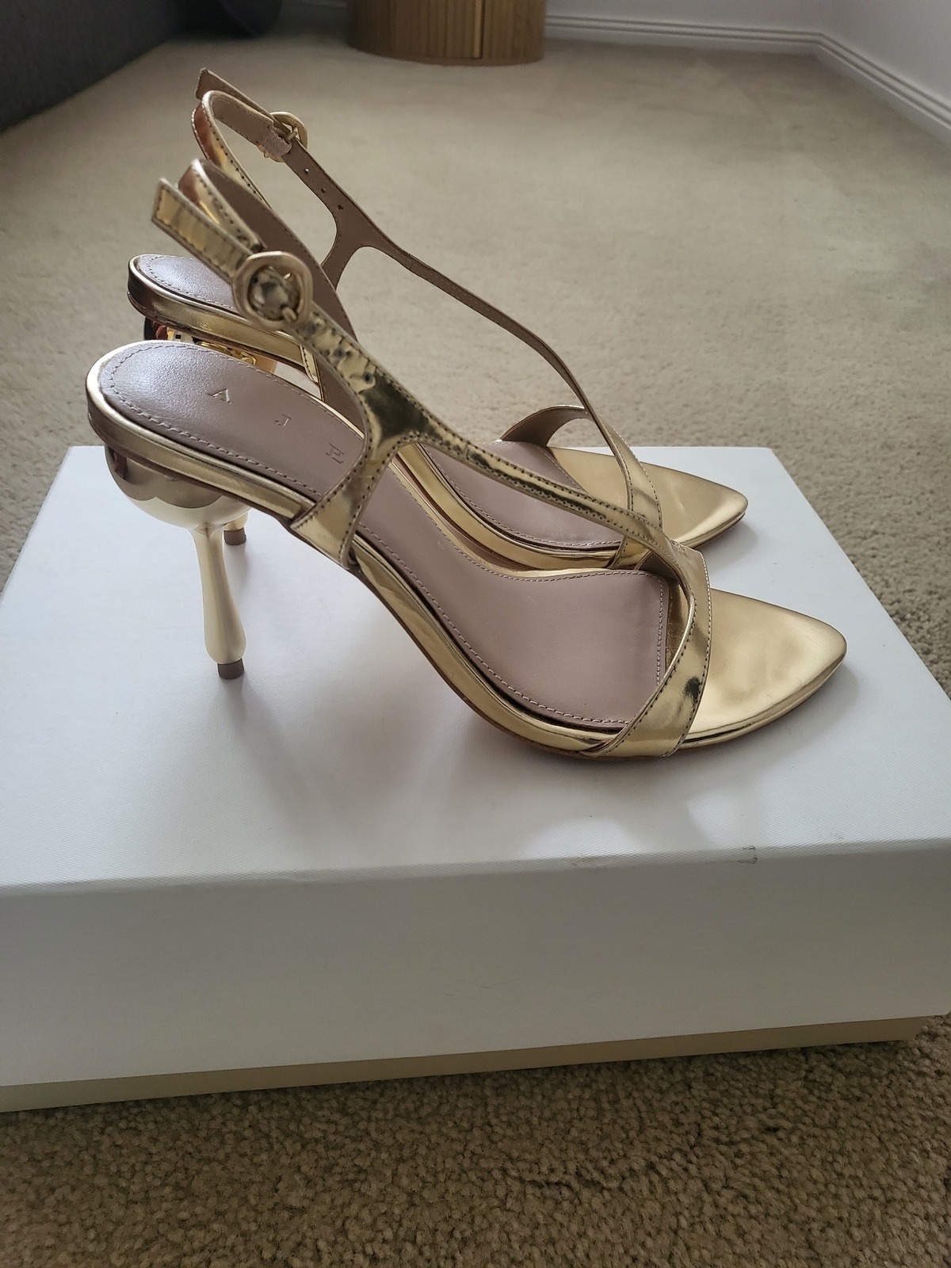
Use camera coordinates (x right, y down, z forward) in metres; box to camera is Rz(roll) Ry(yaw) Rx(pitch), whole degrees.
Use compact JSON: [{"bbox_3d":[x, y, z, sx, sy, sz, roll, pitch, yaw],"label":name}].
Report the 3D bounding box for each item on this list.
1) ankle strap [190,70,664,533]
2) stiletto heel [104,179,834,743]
[{"bbox_3d":[-0.009,-0.112,0.340,0.169,0.145,0.080,-3,38,-9],"label":"ankle strap"},{"bbox_3d":[0.015,-0.047,0.266,0.229,0.152,0.086,-1,38,-6],"label":"stiletto heel"}]

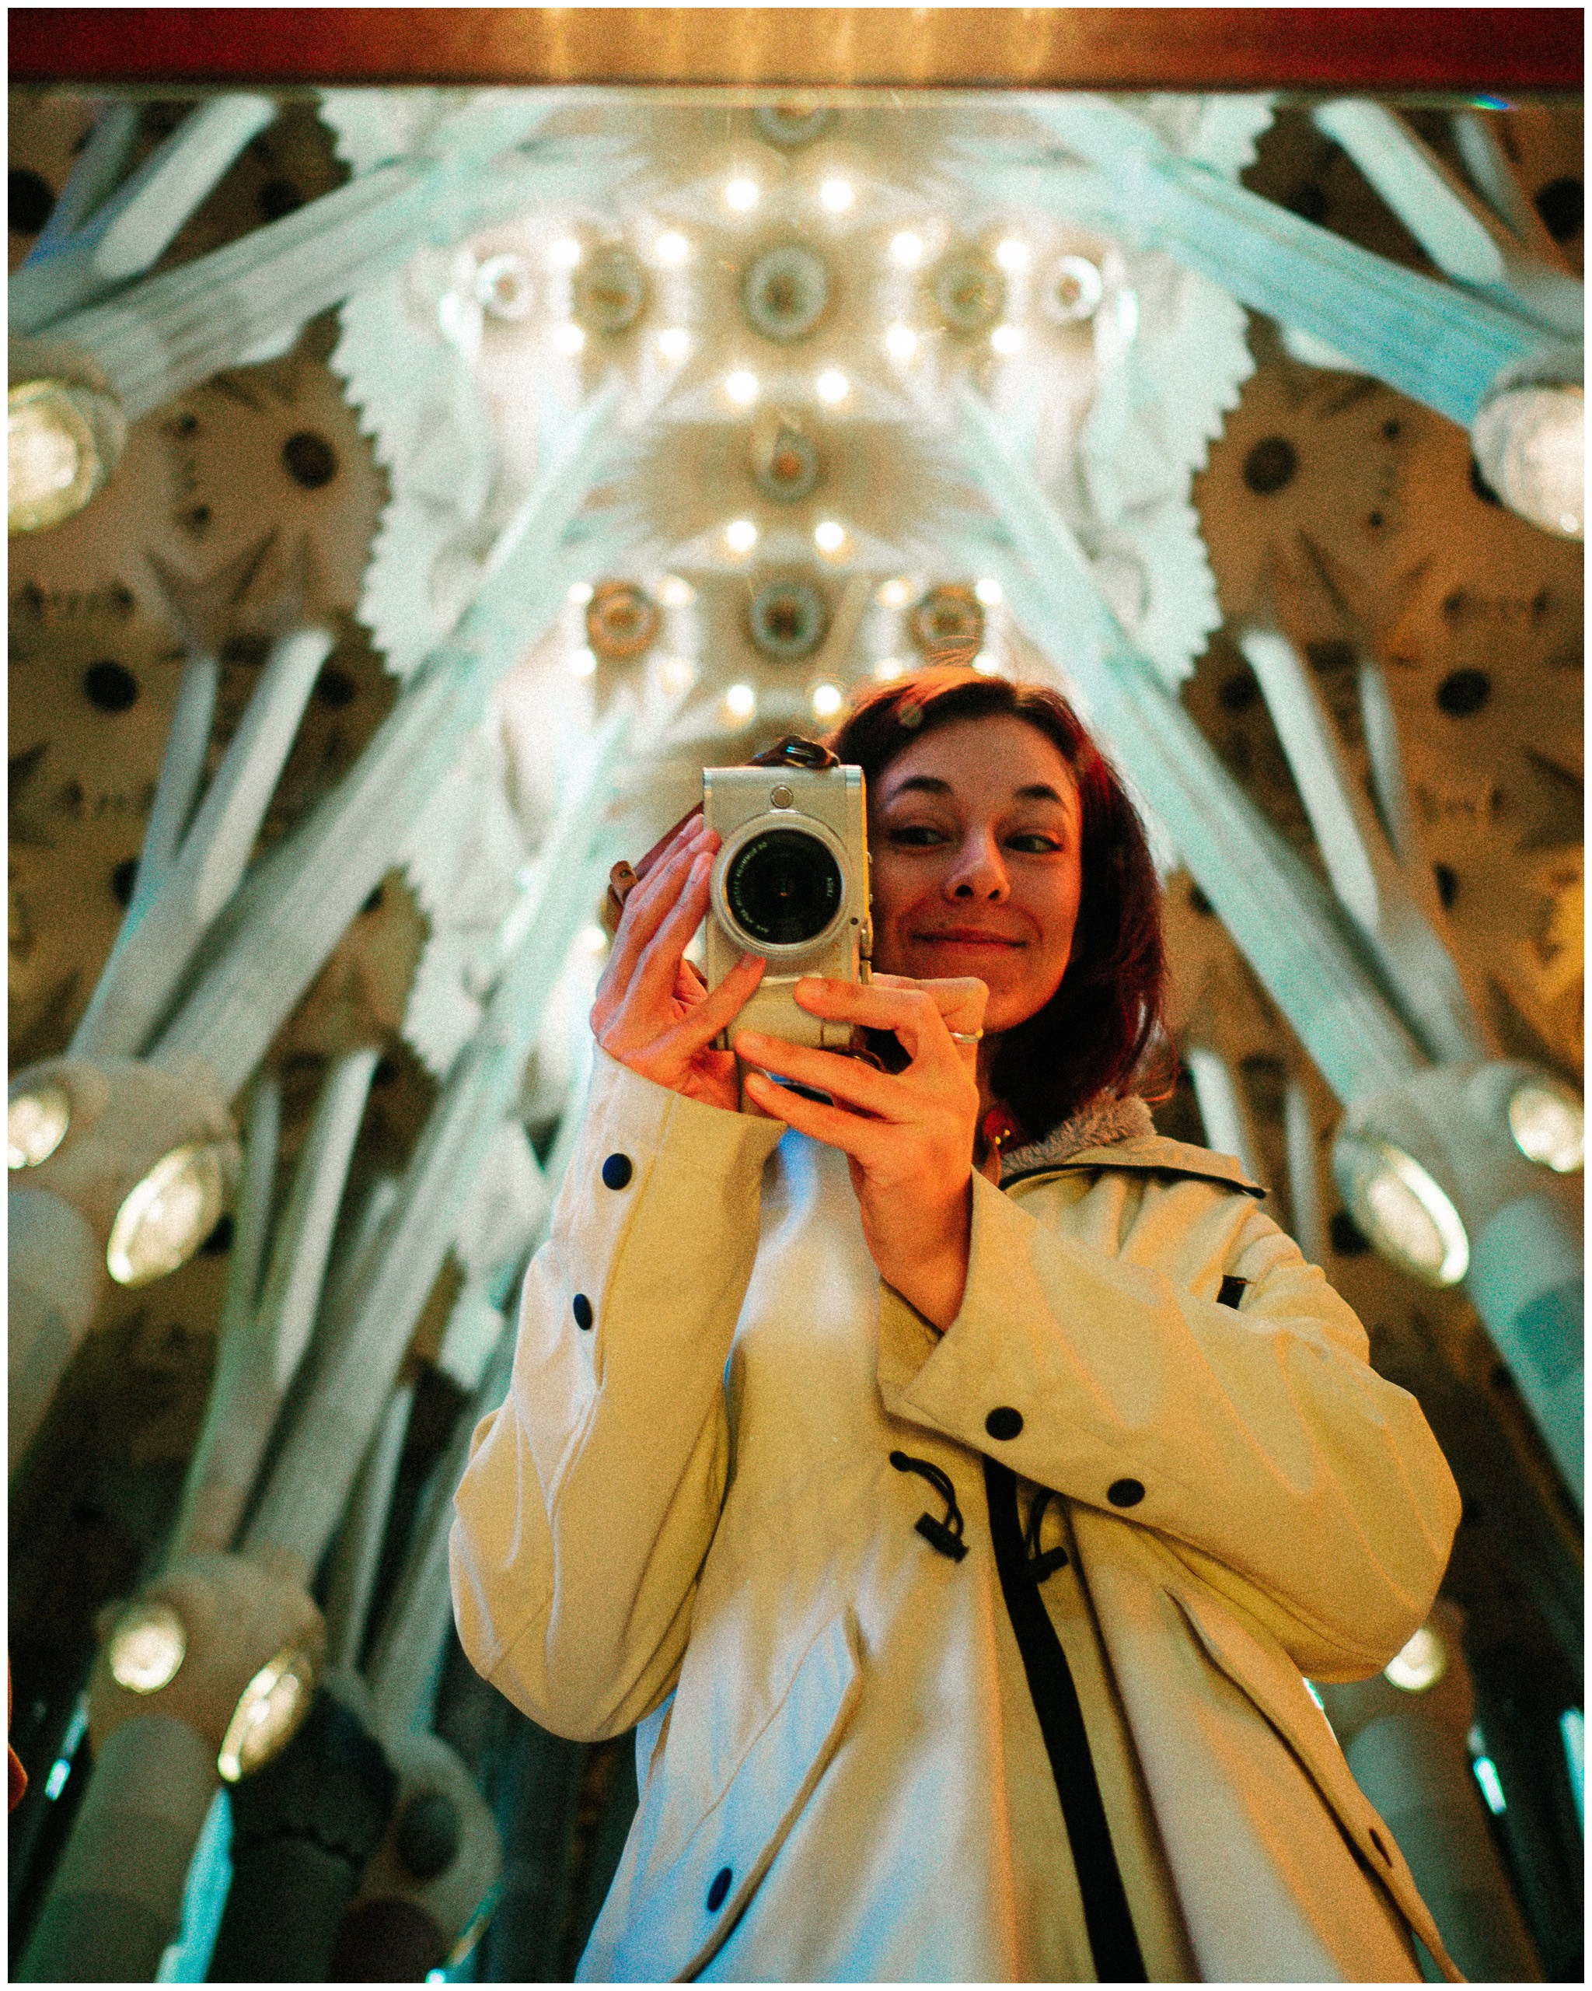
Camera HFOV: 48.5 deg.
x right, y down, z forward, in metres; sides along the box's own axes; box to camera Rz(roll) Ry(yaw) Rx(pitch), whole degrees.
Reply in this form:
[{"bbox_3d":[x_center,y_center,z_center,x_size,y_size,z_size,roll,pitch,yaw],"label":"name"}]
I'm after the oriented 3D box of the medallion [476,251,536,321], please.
[{"bbox_3d":[-6.200,-15.159,37.781,1.263,0.350,1.263,0,-62,-1],"label":"medallion"}]

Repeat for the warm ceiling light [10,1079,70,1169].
[{"bbox_3d":[-7.699,1.249,17.619,0.900,1.100,0.400,13,-43,-8],"label":"warm ceiling light"}]

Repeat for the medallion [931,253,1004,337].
[{"bbox_3d":[3.843,-15.666,39.522,1.669,0.350,1.669,0,-62,-1],"label":"medallion"}]

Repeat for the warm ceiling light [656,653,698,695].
[{"bbox_3d":[-2.874,-7.758,42.695,0.800,0.500,0.800,0,-62,-1],"label":"warm ceiling light"}]

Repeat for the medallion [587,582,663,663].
[{"bbox_3d":[-4.215,-9.130,42.968,1.815,0.350,1.815,0,-62,-1],"label":"medallion"}]

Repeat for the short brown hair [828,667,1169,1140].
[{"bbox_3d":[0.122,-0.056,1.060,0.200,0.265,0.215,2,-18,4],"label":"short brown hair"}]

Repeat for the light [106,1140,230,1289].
[{"bbox_3d":[-6.478,2.255,18.254,0.450,1.700,1.250,1,-60,22],"label":"light"}]

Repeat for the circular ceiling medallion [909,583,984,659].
[{"bbox_3d":[3.654,-9.126,43.036,1.818,0.350,1.818,0,-62,0],"label":"circular ceiling medallion"}]

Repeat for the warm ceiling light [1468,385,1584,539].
[{"bbox_3d":[6.664,-4.562,15.358,0.450,1.700,1.250,-1,-60,-23],"label":"warm ceiling light"}]

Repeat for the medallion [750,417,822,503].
[{"bbox_3d":[-0.237,-12.531,41.400,1.676,0.350,1.676,0,-62,-1],"label":"medallion"}]

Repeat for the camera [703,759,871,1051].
[{"bbox_3d":[-0.004,-0.037,0.728,0.068,0.068,0.117,-2,-83,0],"label":"camera"}]

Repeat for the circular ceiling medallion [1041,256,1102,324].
[{"bbox_3d":[5.952,-15.137,37.894,1.334,0.350,1.334,0,-62,0],"label":"circular ceiling medallion"}]

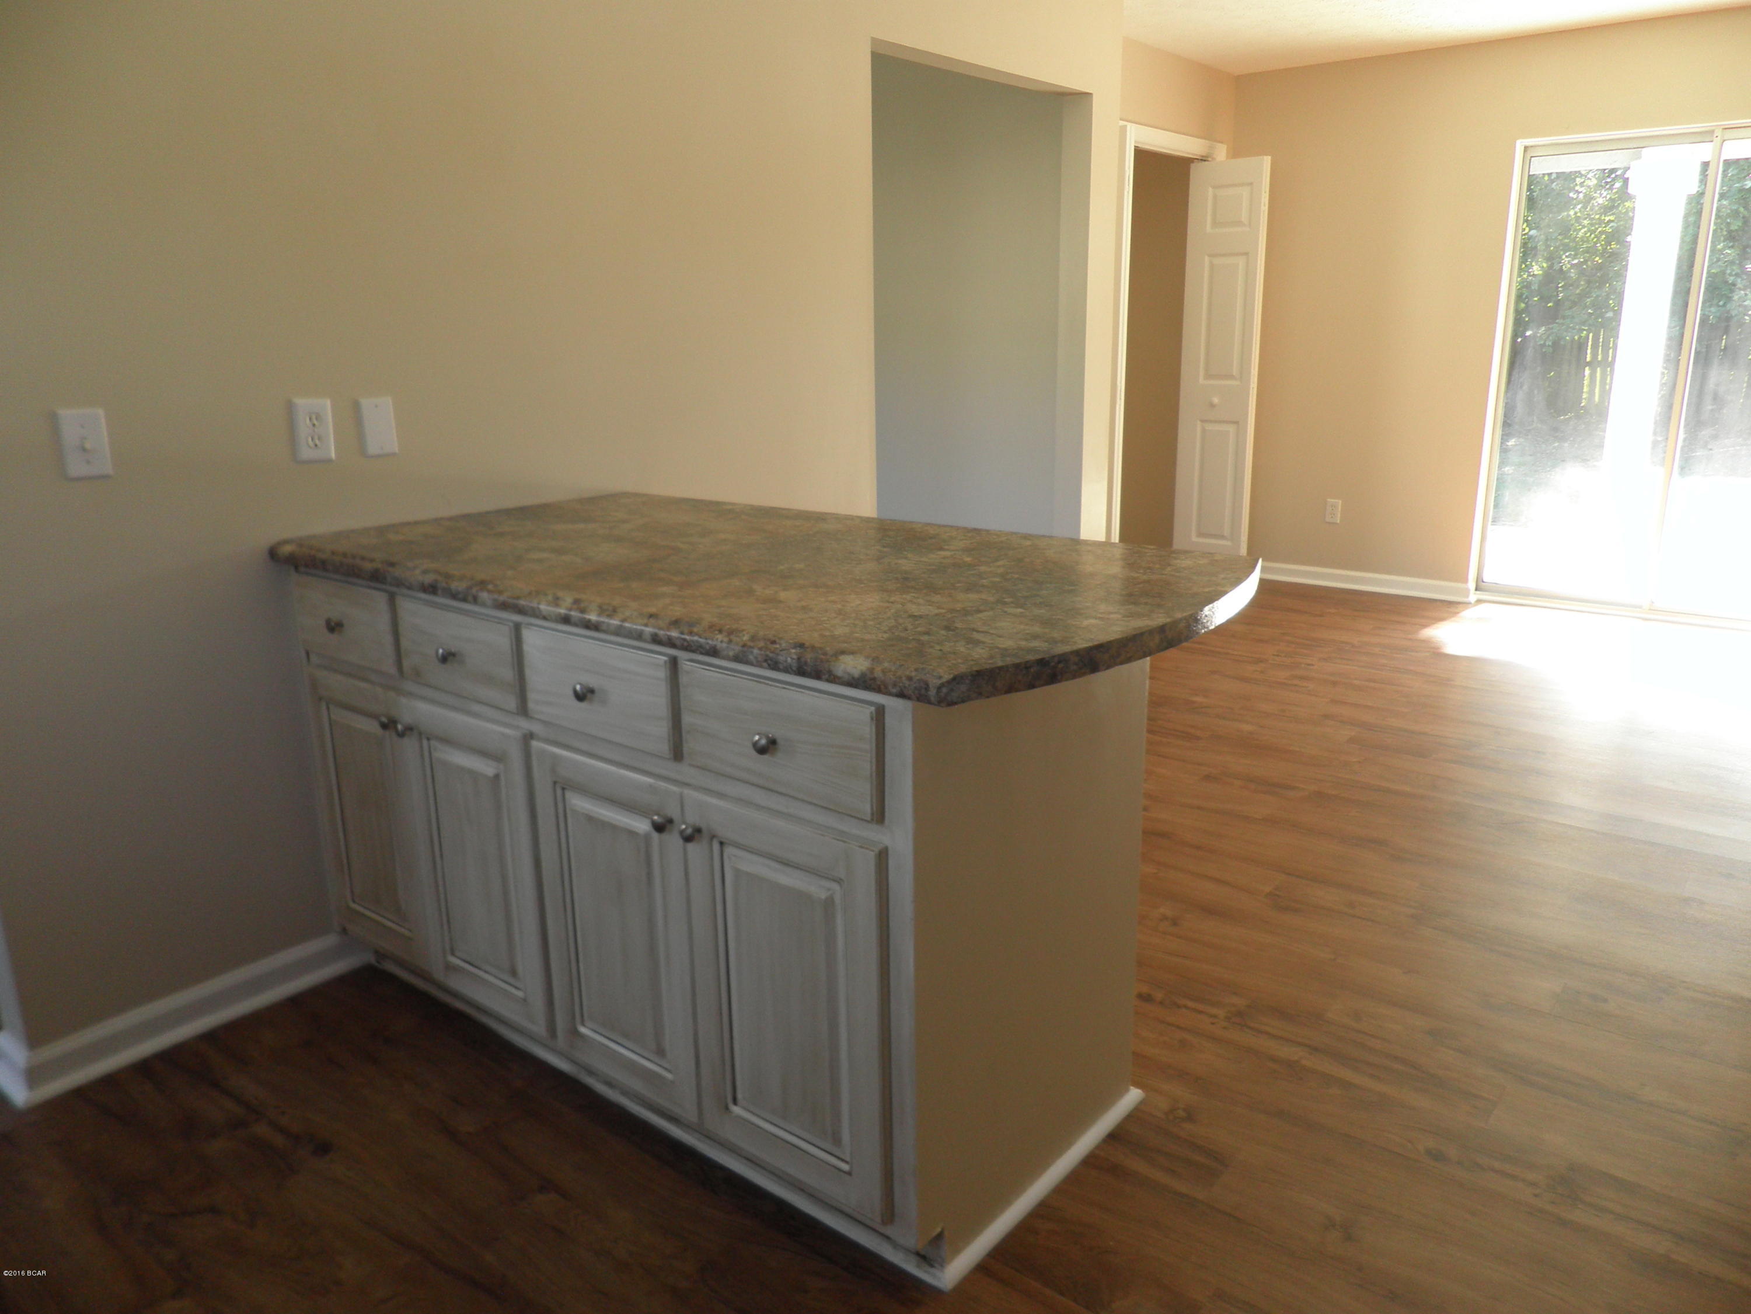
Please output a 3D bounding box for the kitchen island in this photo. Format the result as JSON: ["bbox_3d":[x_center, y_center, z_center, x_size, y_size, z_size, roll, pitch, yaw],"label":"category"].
[{"bbox_3d":[-0.223,0.257,2.216,1.673,0.909,0.912,11,19,38],"label":"kitchen island"}]

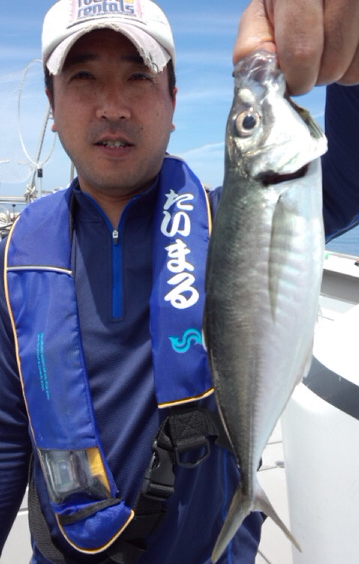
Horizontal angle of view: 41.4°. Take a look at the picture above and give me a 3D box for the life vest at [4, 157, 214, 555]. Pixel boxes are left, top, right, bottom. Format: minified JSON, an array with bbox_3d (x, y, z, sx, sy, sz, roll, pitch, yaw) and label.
[{"bbox_3d":[-0.100,0.088,0.700,0.285,0.530,0.225,-1,10,-6],"label":"life vest"}]

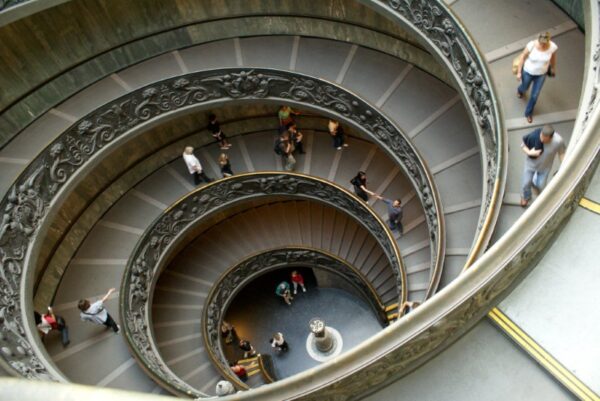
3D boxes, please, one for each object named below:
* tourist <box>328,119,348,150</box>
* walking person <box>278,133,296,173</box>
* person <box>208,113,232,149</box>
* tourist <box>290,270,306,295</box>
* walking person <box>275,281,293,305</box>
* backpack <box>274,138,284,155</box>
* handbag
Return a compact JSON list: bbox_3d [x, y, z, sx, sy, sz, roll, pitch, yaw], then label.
[{"bbox_3d":[1.387,-2.483,16.341,0.500,1.660,0.420,18,60,25],"label":"tourist"},{"bbox_3d":[-0.425,-1.614,15.589,0.460,1.760,0.500,13,59,22],"label":"walking person"},{"bbox_3d":[-2.892,-2.511,16.380,0.400,1.650,0.480,19,61,25],"label":"person"},{"bbox_3d":[-0.115,3.486,19.002,0.520,1.680,0.420,-13,52,4],"label":"tourist"},{"bbox_3d":[-0.590,3.886,18.862,0.550,1.620,0.480,-25,52,-5],"label":"walking person"},{"bbox_3d":[-0.689,-1.858,15.403,0.220,0.480,0.320,13,59,22],"label":"backpack"},{"bbox_3d":[4.027,-2.510,8.327,0.130,0.280,0.320,-4,54,11],"label":"handbag"}]

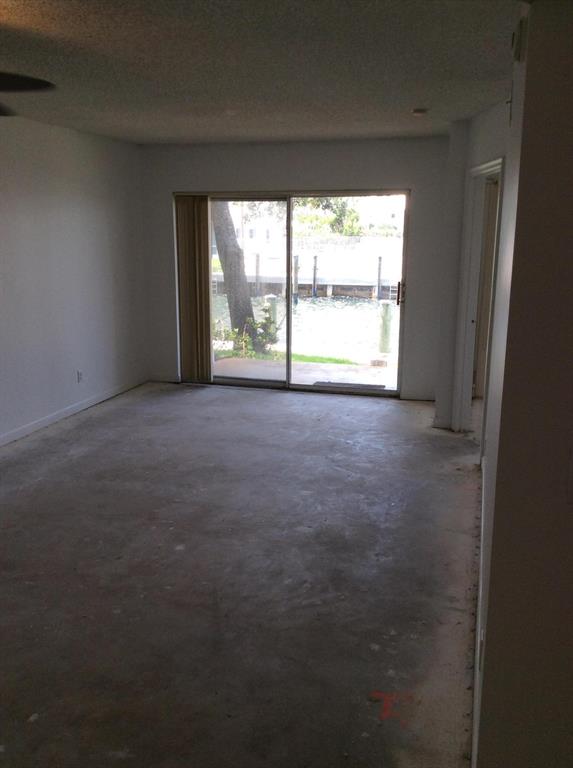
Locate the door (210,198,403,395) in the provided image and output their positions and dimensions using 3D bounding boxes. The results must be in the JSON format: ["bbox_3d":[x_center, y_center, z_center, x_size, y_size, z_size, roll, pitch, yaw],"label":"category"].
[{"bbox_3d":[0.023,-0.926,7.288,2.399,2.030,0.100,4,12,15],"label":"door"}]

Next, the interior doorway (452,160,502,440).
[{"bbox_3d":[1.446,-0.533,5.284,0.140,2.100,0.920,0,12,-1],"label":"interior doorway"}]

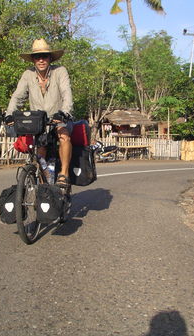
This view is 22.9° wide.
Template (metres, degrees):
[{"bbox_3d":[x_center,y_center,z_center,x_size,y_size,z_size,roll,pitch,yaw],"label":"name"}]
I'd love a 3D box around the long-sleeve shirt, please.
[{"bbox_3d":[-0.552,-0.696,4.600,0.620,0.560,0.460,0,3,7],"label":"long-sleeve shirt"}]

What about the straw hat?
[{"bbox_3d":[-0.518,-1.107,4.550,0.400,0.180,0.420,-5,3,0],"label":"straw hat"}]

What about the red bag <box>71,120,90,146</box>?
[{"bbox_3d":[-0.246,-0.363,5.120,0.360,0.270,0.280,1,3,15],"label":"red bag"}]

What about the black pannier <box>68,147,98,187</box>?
[{"bbox_3d":[-0.142,-0.016,5.050,0.200,0.420,0.300,1,3,15],"label":"black pannier"}]

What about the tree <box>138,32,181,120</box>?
[{"bbox_3d":[3.785,-4.481,29.000,2.800,7.300,2.800,0,3,0],"label":"tree"}]

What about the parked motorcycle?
[{"bbox_3d":[0.256,-0.768,22.300,1.850,1.050,0.700,-2,4,-37],"label":"parked motorcycle"}]

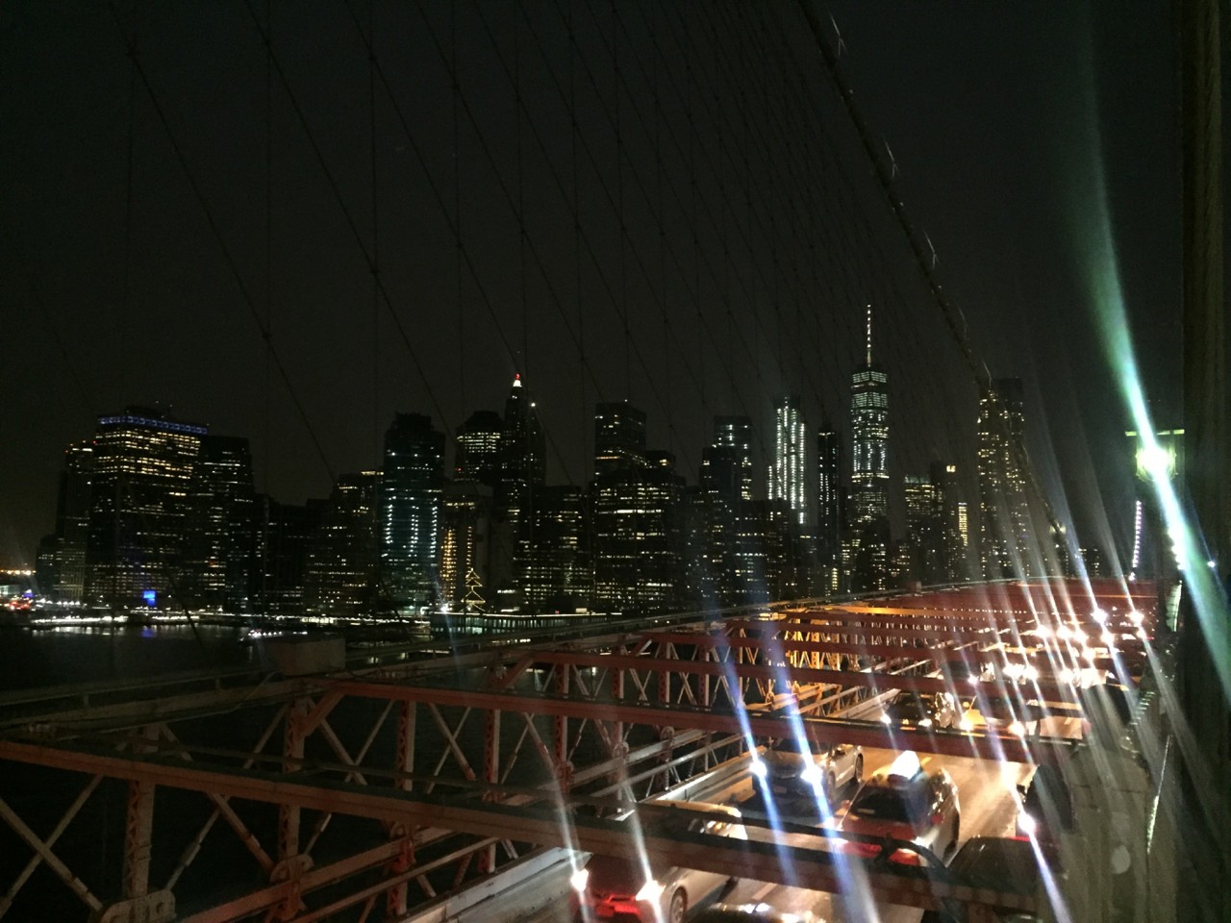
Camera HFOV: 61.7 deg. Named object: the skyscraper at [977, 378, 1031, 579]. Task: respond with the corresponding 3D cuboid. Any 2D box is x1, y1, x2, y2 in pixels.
[{"bbox_3d":[410.200,40.900,1082.900,48.000,265.000,42.000,-2,-7,25],"label":"skyscraper"}]

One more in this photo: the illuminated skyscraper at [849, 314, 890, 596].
[{"bbox_3d":[443.100,-8.000,1782.300,62.000,541.000,62.000,-1,-7,12],"label":"illuminated skyscraper"}]

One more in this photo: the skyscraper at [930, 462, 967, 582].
[{"bbox_3d":[453.800,102.400,1401.400,46.000,205.000,38.000,-1,-7,15],"label":"skyscraper"}]

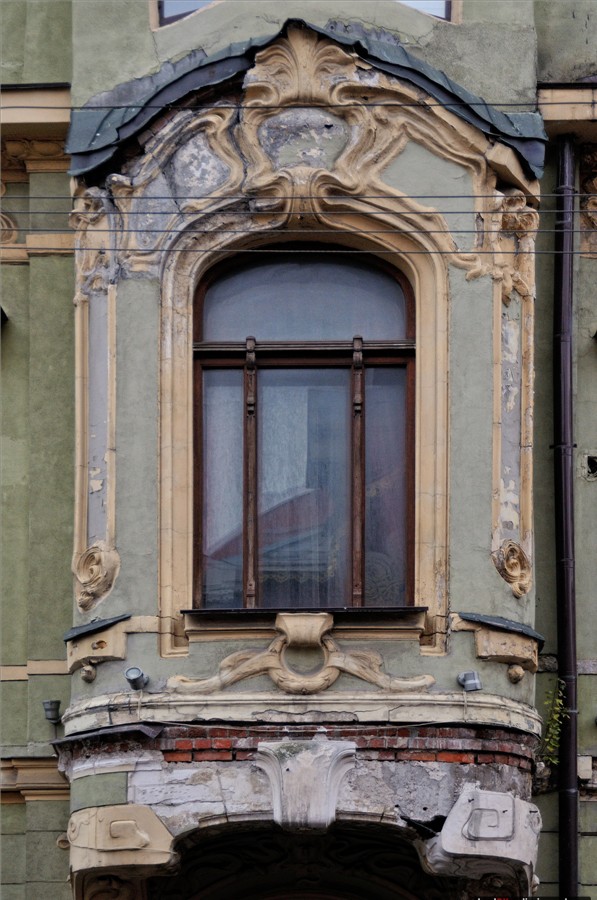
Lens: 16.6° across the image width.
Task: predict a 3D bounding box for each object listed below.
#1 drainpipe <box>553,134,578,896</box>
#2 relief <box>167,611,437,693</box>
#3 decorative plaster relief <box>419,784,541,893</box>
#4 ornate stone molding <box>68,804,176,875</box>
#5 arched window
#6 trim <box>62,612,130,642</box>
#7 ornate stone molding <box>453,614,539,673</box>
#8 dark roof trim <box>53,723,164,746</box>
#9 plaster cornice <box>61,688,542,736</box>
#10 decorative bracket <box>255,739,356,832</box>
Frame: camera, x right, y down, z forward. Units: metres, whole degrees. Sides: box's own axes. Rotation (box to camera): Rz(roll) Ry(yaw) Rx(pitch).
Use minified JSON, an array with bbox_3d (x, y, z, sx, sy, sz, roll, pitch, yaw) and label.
[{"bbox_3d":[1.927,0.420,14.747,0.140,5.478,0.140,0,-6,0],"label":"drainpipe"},{"bbox_3d":[0.013,1.349,13.554,1.758,0.536,0.200,0,-6,0],"label":"relief"},{"bbox_3d":[1.201,2.586,13.645,0.720,0.670,0.500,2,-7,-18],"label":"decorative plaster relief"},{"bbox_3d":[-1.171,2.595,13.664,0.650,0.413,0.450,-2,-7,18],"label":"ornate stone molding"},{"bbox_3d":[0.034,-0.152,14.007,1.496,2.463,0.160,0,-6,0],"label":"arched window"},{"bbox_3d":[-1.368,1.205,13.883,0.400,0.140,0.350,-3,-7,25],"label":"trim"},{"bbox_3d":[1.320,1.302,13.811,0.520,0.365,0.380,2,-7,-20],"label":"ornate stone molding"},{"bbox_3d":[-1.282,1.920,13.822,0.700,0.130,0.400,-3,-7,25],"label":"dark roof trim"},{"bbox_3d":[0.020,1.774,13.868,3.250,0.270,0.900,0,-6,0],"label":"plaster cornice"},{"bbox_3d":[0.045,2.196,13.458,0.663,0.586,0.250,0,-6,0],"label":"decorative bracket"}]

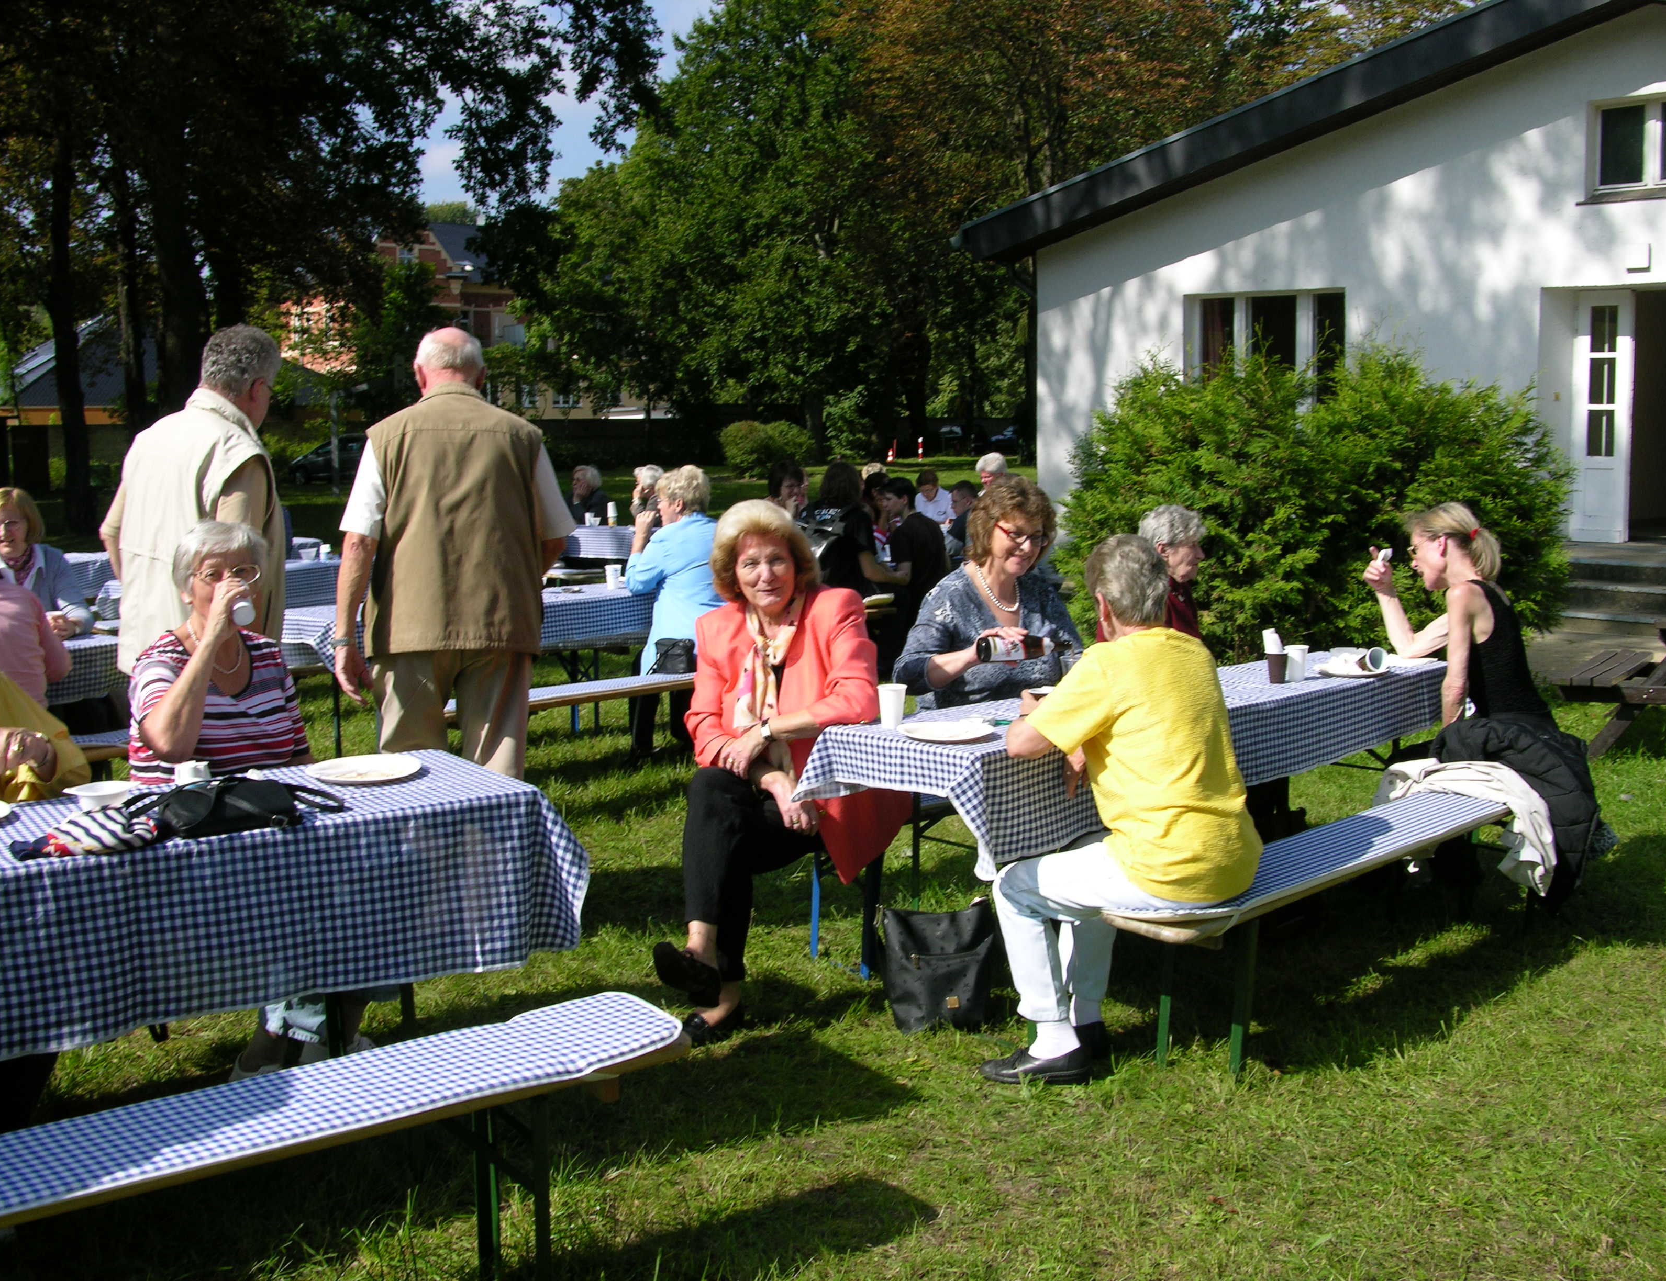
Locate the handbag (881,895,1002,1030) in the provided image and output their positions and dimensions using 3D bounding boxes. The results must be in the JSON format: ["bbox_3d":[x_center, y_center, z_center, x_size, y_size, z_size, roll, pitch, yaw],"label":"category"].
[{"bbox_3d":[0.280,0.799,4.302,0.290,0.320,0.150,1,7,9],"label":"handbag"}]

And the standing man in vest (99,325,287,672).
[{"bbox_3d":[-1.760,0.037,4.832,0.550,1.790,0.390,2,7,21],"label":"standing man in vest"}]

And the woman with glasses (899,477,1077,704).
[{"bbox_3d":[0.582,0.223,4.916,0.520,1.370,0.760,-6,8,-40],"label":"woman with glasses"}]

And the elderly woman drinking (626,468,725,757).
[{"bbox_3d":[-0.611,-0.077,7.436,0.760,1.350,0.480,5,8,39],"label":"elderly woman drinking"}]

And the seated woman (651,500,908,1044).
[{"bbox_3d":[-0.132,0.302,4.351,0.580,1.290,0.740,2,7,16],"label":"seated woman"}]

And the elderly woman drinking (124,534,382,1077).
[{"bbox_3d":[-1.272,0.382,3.737,0.540,1.270,0.720,-4,8,-32],"label":"elderly woman drinking"}]

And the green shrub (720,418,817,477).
[{"bbox_3d":[-1.860,-5.595,49.691,2.750,1.750,2.300,0,7,0],"label":"green shrub"}]

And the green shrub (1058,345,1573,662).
[{"bbox_3d":[3.366,-1.022,12.064,3.400,2.050,2.400,6,9,38],"label":"green shrub"}]

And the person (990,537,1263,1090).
[{"bbox_3d":[0.658,0.382,3.866,0.720,1.260,0.500,5,9,34],"label":"person"}]

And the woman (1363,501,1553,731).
[{"bbox_3d":[1.844,0.235,5.086,0.740,1.310,0.480,5,8,42],"label":"woman"}]

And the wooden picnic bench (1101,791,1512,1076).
[{"bbox_3d":[1.408,0.714,4.370,0.270,0.485,2.200,7,10,43],"label":"wooden picnic bench"}]

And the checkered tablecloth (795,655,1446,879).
[{"bbox_3d":[0.943,0.285,4.900,2.340,0.285,0.600,-7,9,-44],"label":"checkered tablecloth"}]

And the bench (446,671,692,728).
[{"bbox_3d":[-0.755,0.403,6.785,0.260,0.480,2.200,7,10,44],"label":"bench"}]

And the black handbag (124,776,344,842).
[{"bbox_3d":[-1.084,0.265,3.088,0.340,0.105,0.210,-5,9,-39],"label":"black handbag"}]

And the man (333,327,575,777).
[{"bbox_3d":[-1.050,0.027,4.882,0.640,1.790,0.360,-1,6,-9],"label":"man"}]

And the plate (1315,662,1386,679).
[{"bbox_3d":[1.561,0.092,5.213,0.220,0.022,0.220,0,6,0],"label":"plate"}]

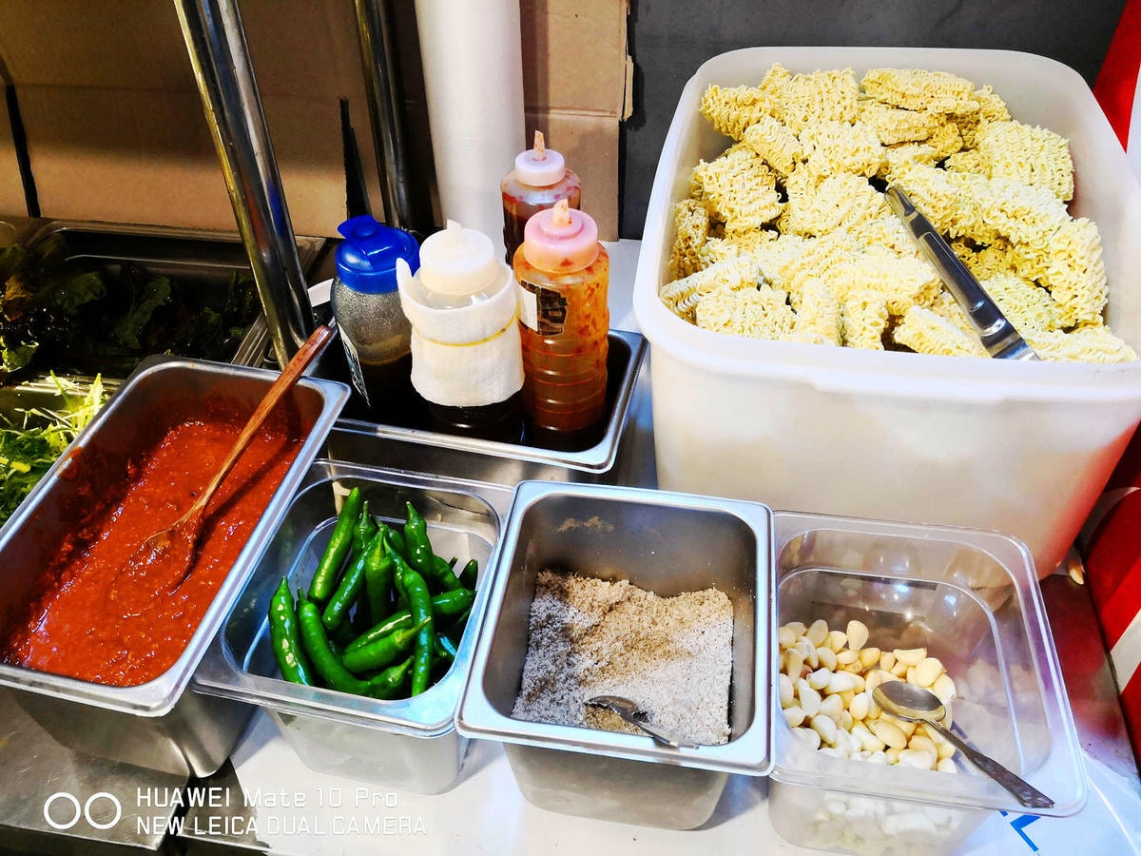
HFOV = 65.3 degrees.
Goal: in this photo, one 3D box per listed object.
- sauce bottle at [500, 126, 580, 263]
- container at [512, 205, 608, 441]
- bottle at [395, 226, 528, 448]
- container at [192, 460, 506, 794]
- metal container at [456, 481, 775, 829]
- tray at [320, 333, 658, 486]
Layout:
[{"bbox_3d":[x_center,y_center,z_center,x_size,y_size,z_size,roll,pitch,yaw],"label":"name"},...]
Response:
[{"bbox_3d":[-0.026,-0.146,0.804,0.066,0.255,0.066,9,44,9],"label":"sauce bottle"},{"bbox_3d":[-0.007,-0.061,0.705,0.070,0.260,0.070,0,44,0],"label":"container"},{"bbox_3d":[-0.084,-0.061,0.721,0.087,0.235,0.084,0,44,0],"label":"bottle"},{"bbox_3d":[-0.118,0.143,0.594,0.162,0.145,0.176,8,44,7],"label":"container"},{"bbox_3d":[0.033,0.154,0.567,0.162,0.149,0.176,6,44,5],"label":"metal container"},{"bbox_3d":[-0.079,-0.009,0.760,0.265,0.107,0.162,9,44,9],"label":"tray"}]

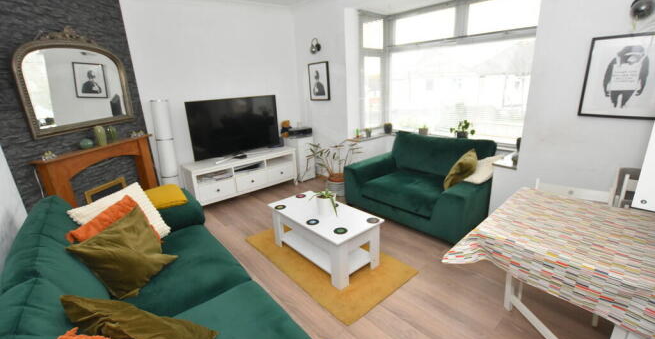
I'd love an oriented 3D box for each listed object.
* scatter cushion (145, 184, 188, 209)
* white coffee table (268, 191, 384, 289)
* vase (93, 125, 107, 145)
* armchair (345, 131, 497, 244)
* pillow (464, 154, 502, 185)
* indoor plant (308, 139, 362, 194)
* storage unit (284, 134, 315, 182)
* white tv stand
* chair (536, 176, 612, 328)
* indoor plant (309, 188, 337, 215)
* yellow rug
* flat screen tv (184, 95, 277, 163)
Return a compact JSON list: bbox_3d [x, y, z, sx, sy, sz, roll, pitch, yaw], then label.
[{"bbox_3d":[-1.496,0.258,2.512,0.380,0.140,0.420,-16,21,-38],"label":"scatter cushion"},{"bbox_3d":[-0.039,0.559,2.342,0.488,0.403,0.941,-15,19,-38],"label":"white coffee table"},{"bbox_3d":[-2.207,-0.329,2.645,0.075,0.187,0.075,-1,17,7],"label":"vase"},{"bbox_3d":[1.064,0.077,3.135,0.969,0.826,1.514,-13,18,-35],"label":"armchair"},{"bbox_3d":[1.544,-0.013,2.766,0.388,0.143,0.388,-49,35,-19],"label":"pillow"},{"bbox_3d":[0.126,-0.031,3.827,0.690,0.790,0.690,-3,17,1],"label":"indoor plant"},{"bbox_3d":[-0.450,-0.196,4.671,0.311,0.719,0.347,-16,20,-41],"label":"storage unit"},{"bbox_3d":[-1.206,0.091,4.019,1.480,0.570,0.470,-16,21,-38],"label":"white tv stand"},{"bbox_3d":[1.584,0.507,1.835,0.420,0.780,0.490,9,20,33],"label":"chair"},{"bbox_3d":[-0.022,0.268,2.284,0.224,0.189,0.194,-3,15,-1],"label":"indoor plant"},{"bbox_3d":[-0.051,0.777,2.513,0.783,0.014,1.470,-16,21,-38],"label":"yellow rug"},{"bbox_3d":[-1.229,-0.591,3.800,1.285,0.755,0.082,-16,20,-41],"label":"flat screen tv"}]

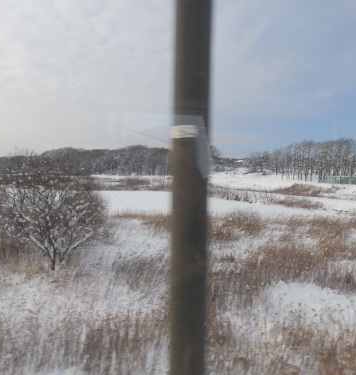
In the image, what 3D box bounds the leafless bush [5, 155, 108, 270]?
[{"bbox_3d":[-4.200,0.870,11.000,3.350,3.900,3.150,0,4,0],"label":"leafless bush"}]

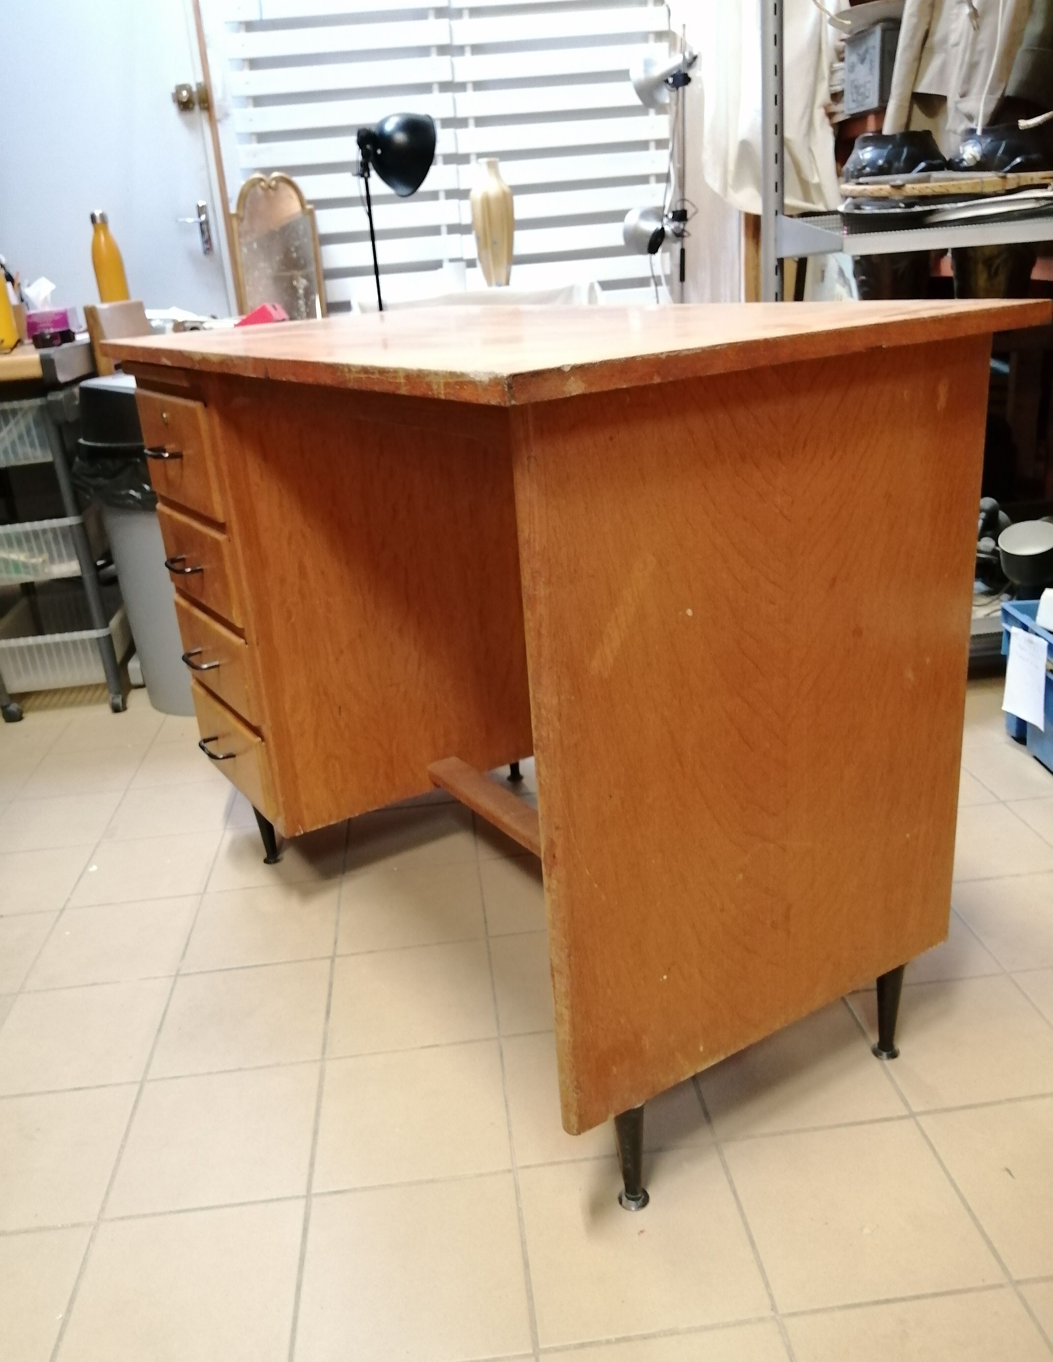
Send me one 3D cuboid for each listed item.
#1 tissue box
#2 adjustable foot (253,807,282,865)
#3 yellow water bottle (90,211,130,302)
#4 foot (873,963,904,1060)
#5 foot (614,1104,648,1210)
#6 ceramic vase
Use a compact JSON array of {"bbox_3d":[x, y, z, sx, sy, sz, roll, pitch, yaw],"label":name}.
[{"bbox_3d":[-1.140,-0.858,2.546,0.100,0.074,0.100,-6,22,-4],"label":"tissue box"},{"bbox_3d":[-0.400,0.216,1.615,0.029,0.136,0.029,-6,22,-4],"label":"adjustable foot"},{"bbox_3d":[-1.013,-0.997,2.580,0.067,0.270,0.067,-6,22,-4],"label":"yellow water bottle"},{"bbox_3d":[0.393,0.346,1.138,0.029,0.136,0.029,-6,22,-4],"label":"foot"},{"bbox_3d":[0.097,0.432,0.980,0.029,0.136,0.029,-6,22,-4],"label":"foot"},{"bbox_3d":[-0.089,-1.236,2.858,0.112,0.315,0.112,-6,22,-4],"label":"ceramic vase"}]

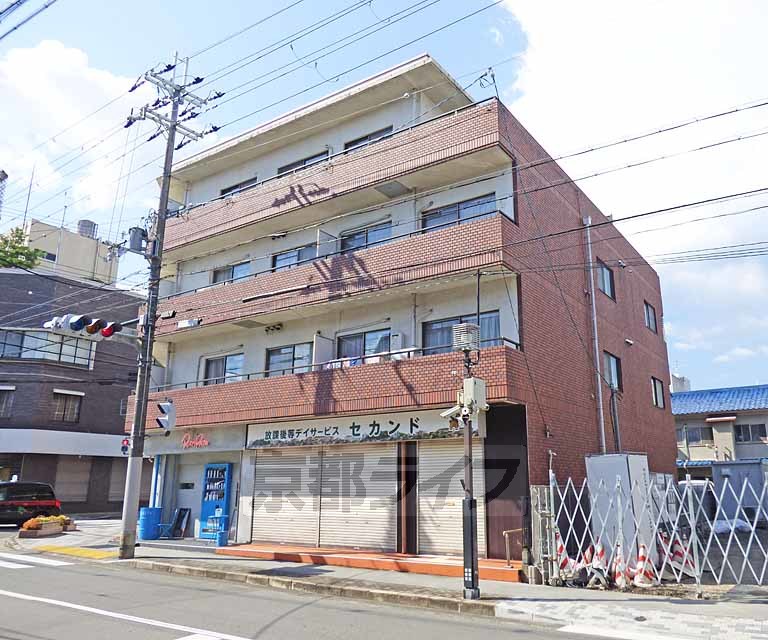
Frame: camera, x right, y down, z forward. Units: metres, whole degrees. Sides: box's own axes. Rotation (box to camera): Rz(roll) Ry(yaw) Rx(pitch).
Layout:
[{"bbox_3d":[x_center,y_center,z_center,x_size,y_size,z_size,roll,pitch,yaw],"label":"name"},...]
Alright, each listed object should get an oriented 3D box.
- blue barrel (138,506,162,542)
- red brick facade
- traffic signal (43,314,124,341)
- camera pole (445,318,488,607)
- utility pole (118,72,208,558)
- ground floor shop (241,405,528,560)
[{"bbox_3d":[-6.602,5.766,16.416,0.580,0.850,0.580,-10,-19,31],"label":"blue barrel"},{"bbox_3d":[1.187,1.468,19.124,11.975,7.959,12.762,-11,-19,34],"label":"red brick facade"},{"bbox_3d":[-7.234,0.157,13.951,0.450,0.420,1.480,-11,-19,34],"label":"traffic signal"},{"bbox_3d":[1.254,2.113,9.306,0.600,4.349,0.600,-11,-19,34],"label":"camera pole"},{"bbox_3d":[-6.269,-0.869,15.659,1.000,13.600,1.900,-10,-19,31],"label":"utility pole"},{"bbox_3d":[-0.073,4.046,14.452,8.360,3.100,2.200,-11,-19,34],"label":"ground floor shop"}]

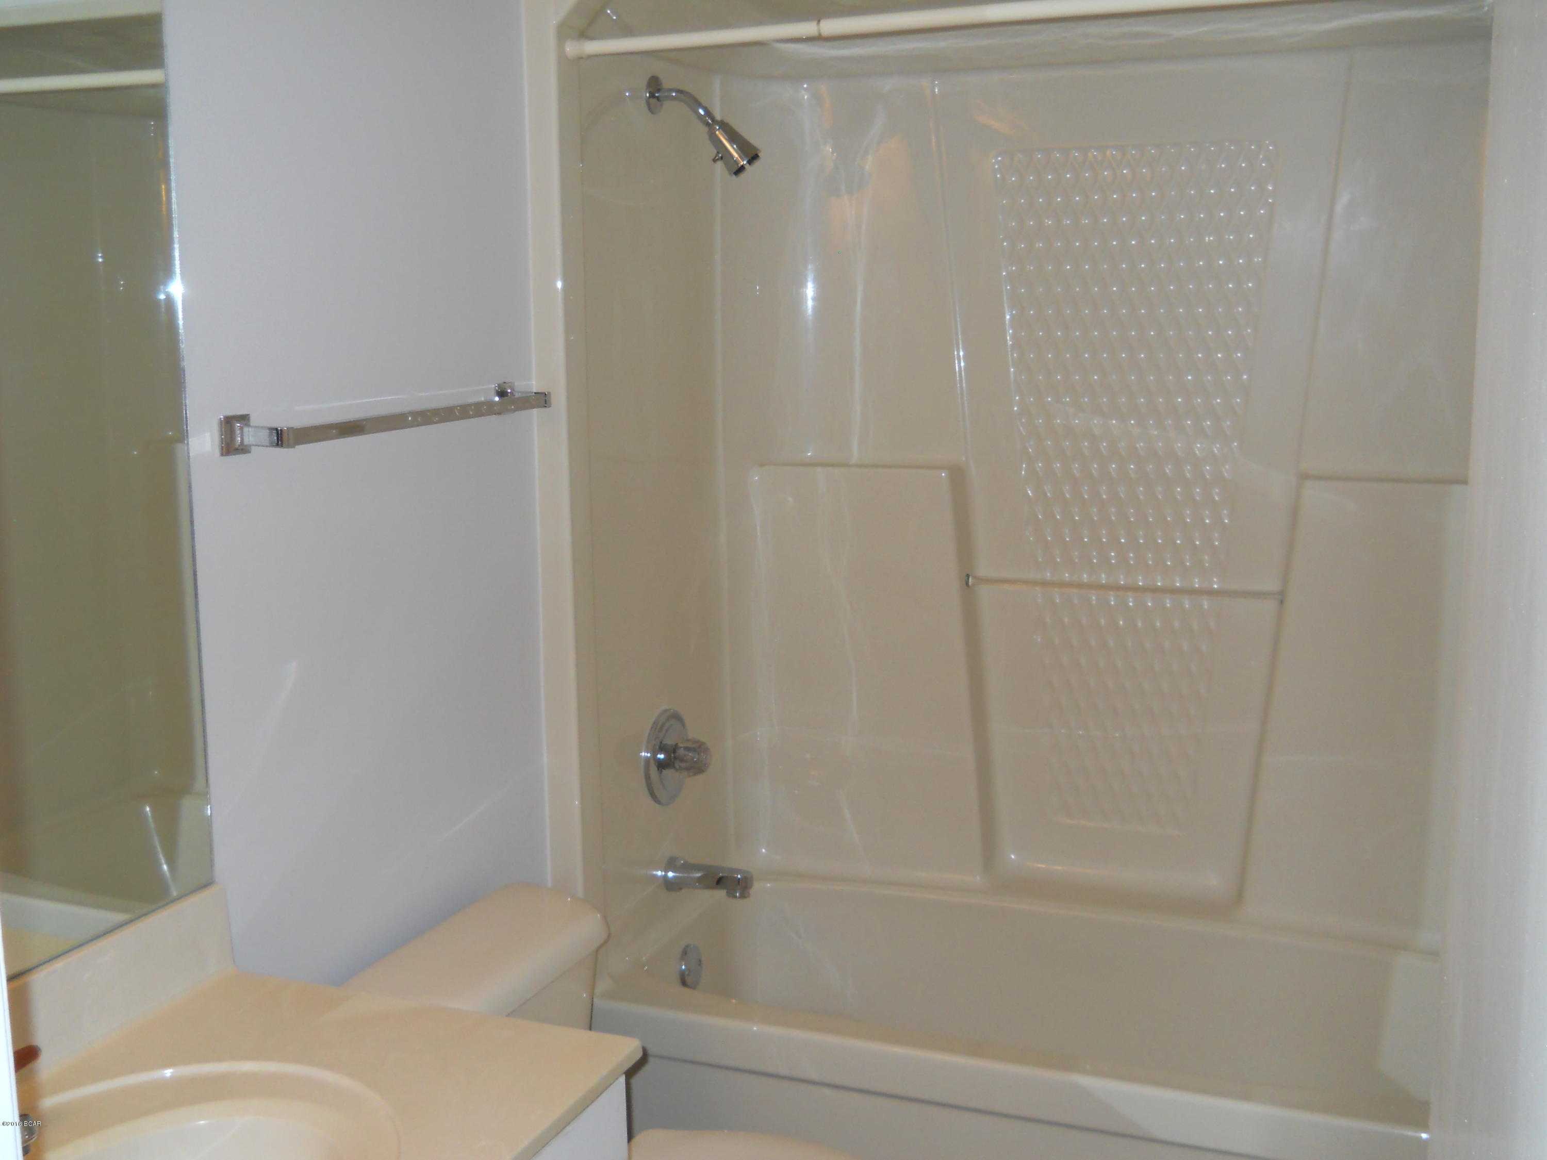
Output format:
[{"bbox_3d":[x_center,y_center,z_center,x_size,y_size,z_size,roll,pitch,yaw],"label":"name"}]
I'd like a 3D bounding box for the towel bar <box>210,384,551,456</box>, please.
[{"bbox_3d":[-0.473,-0.217,2.167,0.073,0.047,0.659,3,10,21],"label":"towel bar"}]

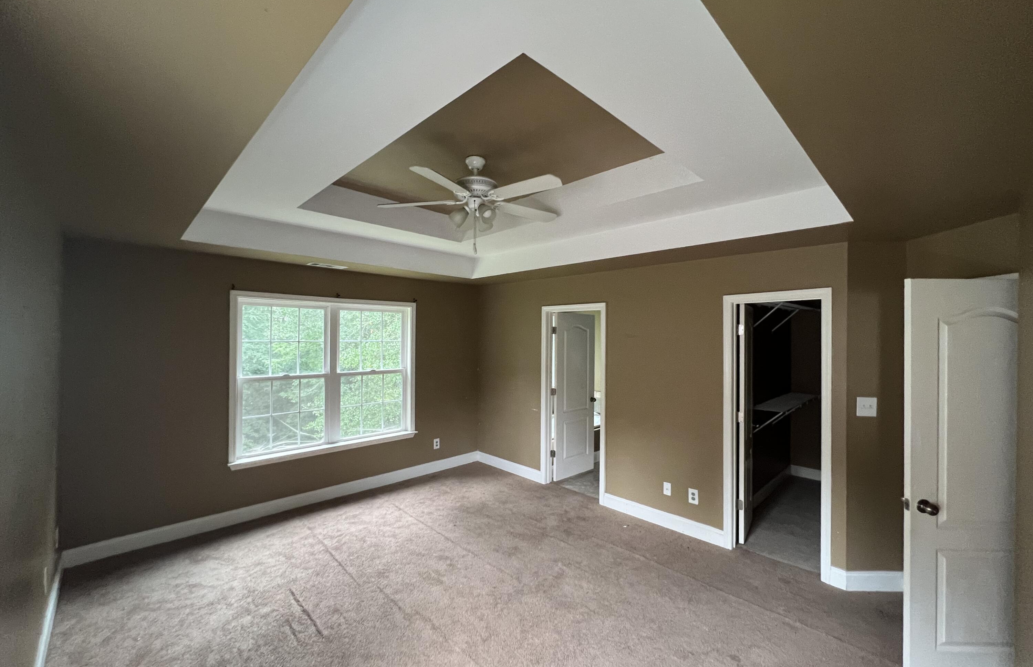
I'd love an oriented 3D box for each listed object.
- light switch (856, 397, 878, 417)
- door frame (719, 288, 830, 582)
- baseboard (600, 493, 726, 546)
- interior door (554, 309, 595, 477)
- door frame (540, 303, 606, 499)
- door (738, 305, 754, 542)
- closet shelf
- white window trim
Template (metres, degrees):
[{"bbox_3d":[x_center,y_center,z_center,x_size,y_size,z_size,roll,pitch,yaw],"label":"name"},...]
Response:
[{"bbox_3d":[2.462,0.517,2.725,0.125,0.124,0.009,0,0,1],"label":"light switch"},{"bbox_3d":[2.043,0.739,3.064,0.722,2.110,0.130,0,0,44],"label":"door frame"},{"bbox_3d":[1.335,1.728,3.654,1.132,0.127,0.016,0,0,44],"label":"baseboard"},{"bbox_3d":[0.752,0.762,4.900,0.710,2.030,0.036,1,0,-40],"label":"interior door"},{"bbox_3d":[0.660,0.734,4.396,0.876,2.110,0.130,0,0,44],"label":"door frame"},{"bbox_3d":[2.105,0.766,3.536,0.036,2.030,0.610,0,0,38],"label":"door"},{"bbox_3d":[3.051,0.877,4.336,1.656,0.260,0.290,1,0,-43],"label":"closet shelf"},{"bbox_3d":[-1.961,0.445,4.207,1.900,1.663,0.090,1,0,-42],"label":"white window trim"}]

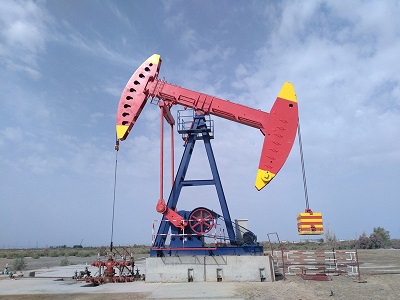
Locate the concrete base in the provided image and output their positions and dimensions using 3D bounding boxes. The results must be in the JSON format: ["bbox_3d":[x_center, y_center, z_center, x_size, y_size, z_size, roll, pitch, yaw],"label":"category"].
[{"bbox_3d":[0.486,5.349,14.710,5.250,0.994,2.639,-3,-17,7],"label":"concrete base"}]

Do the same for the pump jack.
[{"bbox_3d":[0.301,-0.266,16.372,9.367,10.722,2.900,-3,-17,7],"label":"pump jack"}]

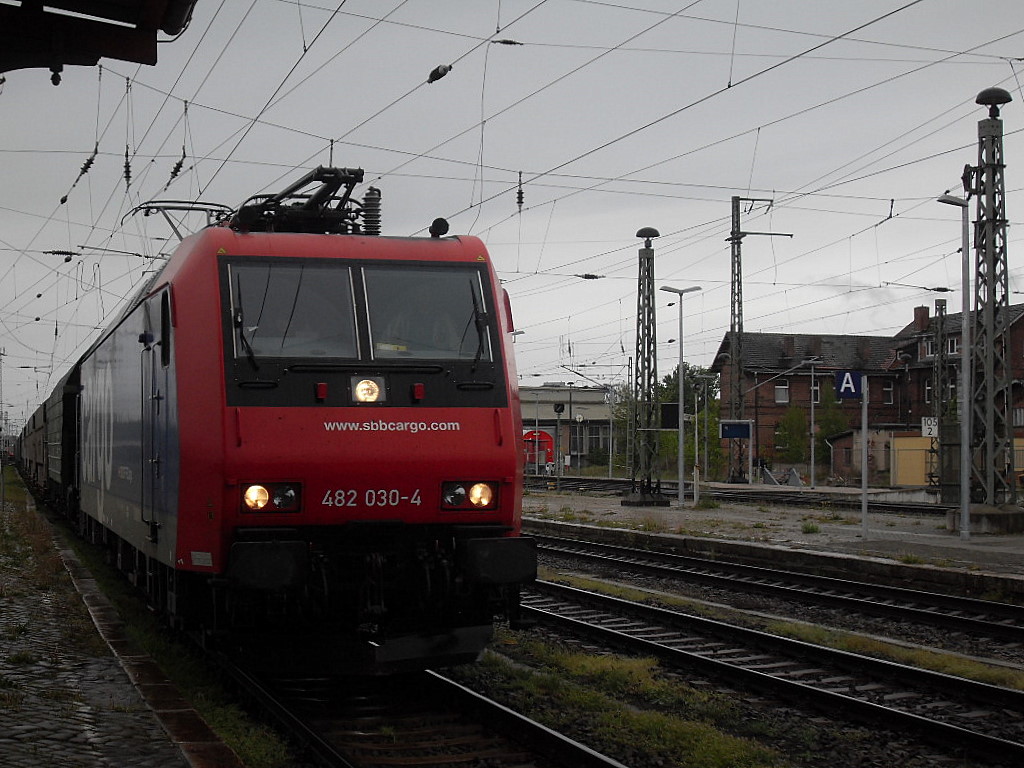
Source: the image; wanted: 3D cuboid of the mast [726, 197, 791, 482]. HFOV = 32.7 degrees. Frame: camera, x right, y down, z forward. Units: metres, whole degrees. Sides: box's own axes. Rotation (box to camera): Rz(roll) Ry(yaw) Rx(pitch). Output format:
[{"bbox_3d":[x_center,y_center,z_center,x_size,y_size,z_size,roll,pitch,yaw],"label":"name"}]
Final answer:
[{"bbox_3d":[15.221,-2.692,106.833,4.200,17.496,1.000,1,-3,-17],"label":"mast"}]

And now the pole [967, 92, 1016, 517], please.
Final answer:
[{"bbox_3d":[9.933,-1.841,36.183,0.800,8.703,0.800,1,-3,-17],"label":"pole"}]

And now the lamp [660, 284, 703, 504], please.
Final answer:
[{"bbox_3d":[5.320,0.370,54.645,1.360,6.867,0.260,1,-3,-17],"label":"lamp"}]

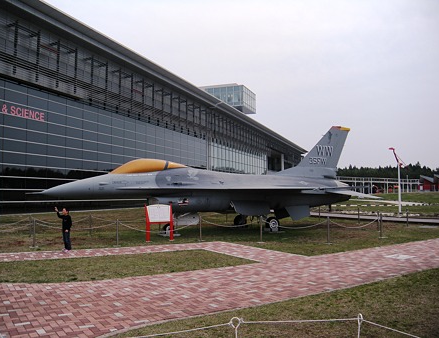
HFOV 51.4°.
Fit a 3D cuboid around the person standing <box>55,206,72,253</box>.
[{"bbox_3d":[-4.240,1.649,12.427,0.330,1.220,0.420,3,-4,-41],"label":"person standing"}]

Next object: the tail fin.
[{"bbox_3d":[4.720,-0.845,22.232,4.600,2.600,0.400,2,-4,-31],"label":"tail fin"}]

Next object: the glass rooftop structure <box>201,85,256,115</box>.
[{"bbox_3d":[1.596,-15.306,104.621,11.500,4.685,10.207,-1,-3,20],"label":"glass rooftop structure"}]

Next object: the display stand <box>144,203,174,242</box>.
[{"bbox_3d":[-1.950,1.755,15.025,0.880,1.270,0.300,1,-4,-25],"label":"display stand"}]

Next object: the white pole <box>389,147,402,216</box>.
[{"bbox_3d":[11.903,0.845,30.834,0.948,4.736,0.350,0,-3,0],"label":"white pole"}]

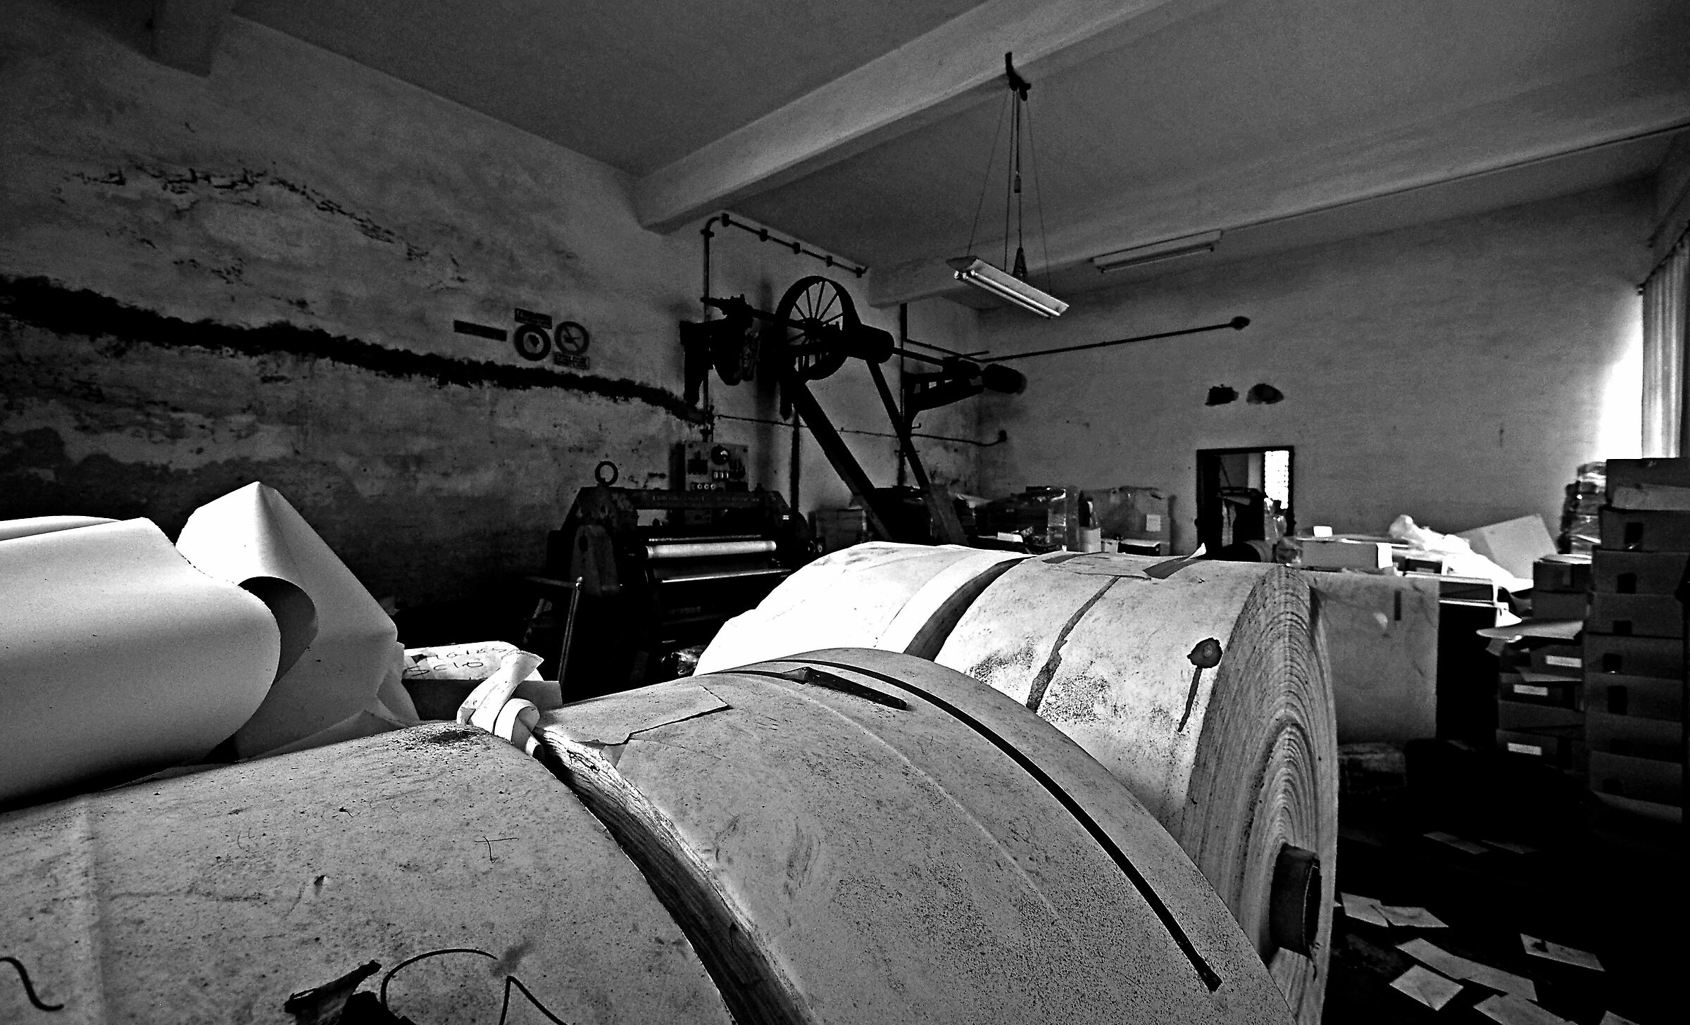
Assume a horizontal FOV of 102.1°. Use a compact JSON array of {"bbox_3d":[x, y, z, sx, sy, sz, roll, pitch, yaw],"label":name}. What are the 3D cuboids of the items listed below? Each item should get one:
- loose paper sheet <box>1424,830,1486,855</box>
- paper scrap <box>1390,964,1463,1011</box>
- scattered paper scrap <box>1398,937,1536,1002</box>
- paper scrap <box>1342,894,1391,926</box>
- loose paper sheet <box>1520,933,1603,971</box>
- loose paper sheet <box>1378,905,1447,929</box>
[{"bbox_3d":[2.283,1.233,2.556,0.103,0.008,0.158,-1,2,-20],"label":"loose paper sheet"},{"bbox_3d":[1.550,1.261,1.823,0.159,0.008,0.106,-2,2,-30],"label":"paper scrap"},{"bbox_3d":[1.712,1.257,1.891,0.147,0.008,0.290,-2,2,-41],"label":"scattered paper scrap"},{"bbox_3d":[1.644,1.250,2.166,0.106,0.008,0.159,0,2,30],"label":"paper scrap"},{"bbox_3d":[2.038,1.252,1.943,0.158,0.008,0.107,1,2,36],"label":"loose paper sheet"},{"bbox_3d":[1.752,1.251,2.120,0.157,0.008,0.103,0,2,4],"label":"loose paper sheet"}]

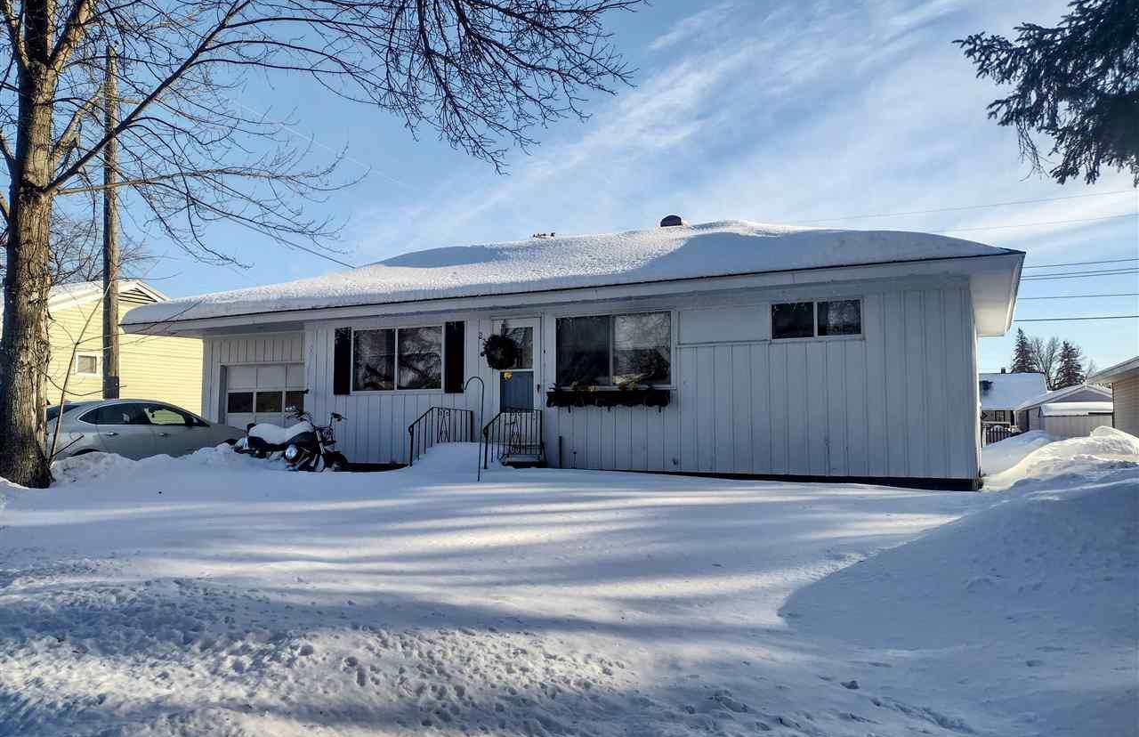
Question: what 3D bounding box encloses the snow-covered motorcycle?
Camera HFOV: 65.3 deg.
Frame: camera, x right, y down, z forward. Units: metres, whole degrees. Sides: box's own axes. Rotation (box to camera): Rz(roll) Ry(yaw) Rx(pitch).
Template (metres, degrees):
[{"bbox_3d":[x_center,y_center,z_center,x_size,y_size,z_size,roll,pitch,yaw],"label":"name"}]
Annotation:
[{"bbox_3d":[-4.456,1.190,14.091,2.320,1.160,0.900,-2,-5,25],"label":"snow-covered motorcycle"}]

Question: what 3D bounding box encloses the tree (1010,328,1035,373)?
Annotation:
[{"bbox_3d":[44.828,1.816,87.552,4.200,11.700,4.200,-2,-5,25],"label":"tree"}]

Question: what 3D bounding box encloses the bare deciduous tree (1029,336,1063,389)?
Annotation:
[{"bbox_3d":[47.207,2.169,87.579,4.600,11.000,4.600,-2,-5,25],"label":"bare deciduous tree"}]

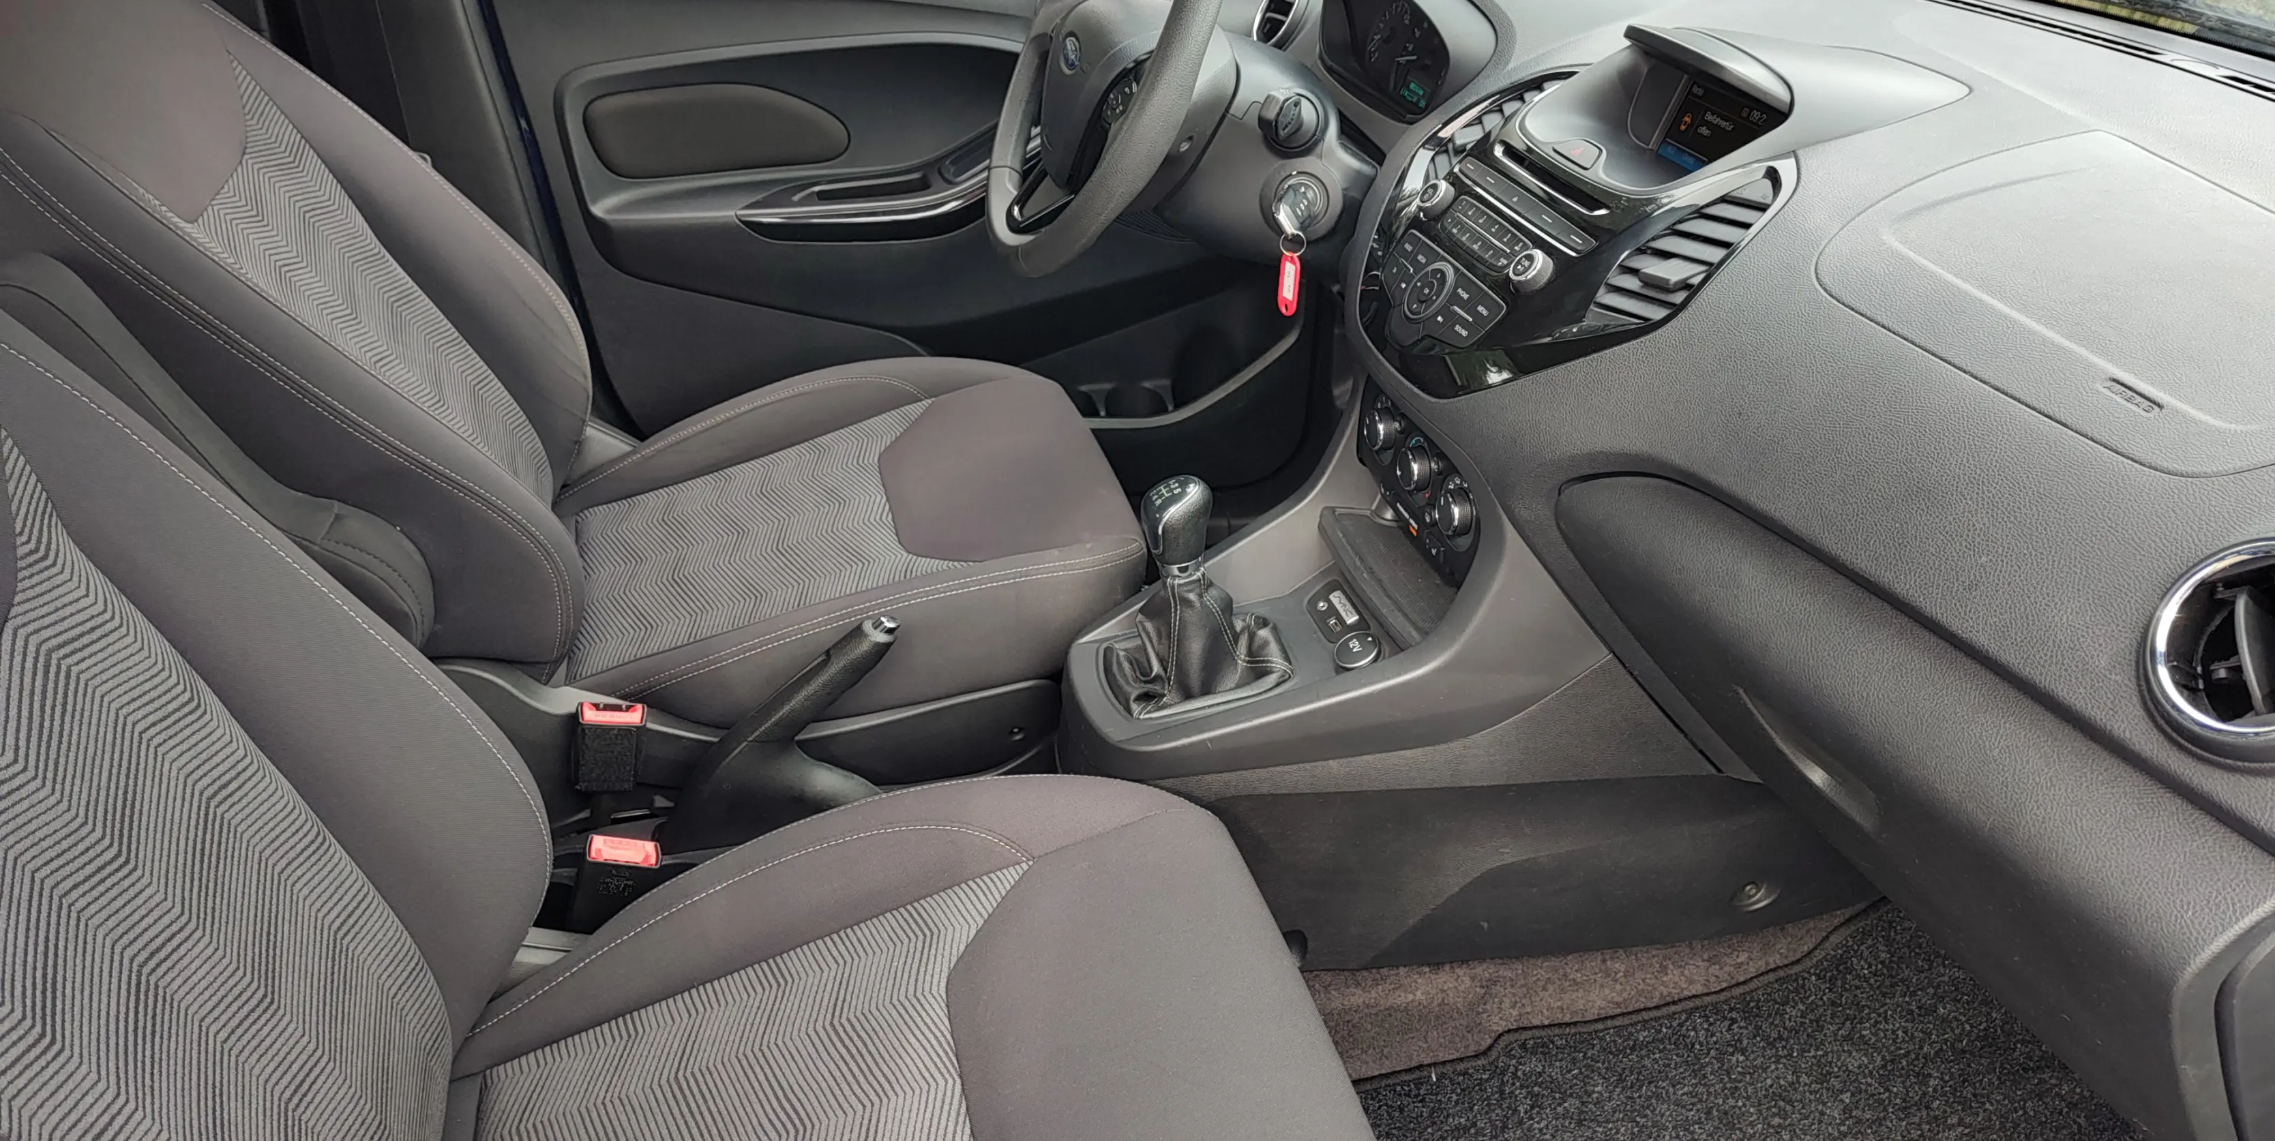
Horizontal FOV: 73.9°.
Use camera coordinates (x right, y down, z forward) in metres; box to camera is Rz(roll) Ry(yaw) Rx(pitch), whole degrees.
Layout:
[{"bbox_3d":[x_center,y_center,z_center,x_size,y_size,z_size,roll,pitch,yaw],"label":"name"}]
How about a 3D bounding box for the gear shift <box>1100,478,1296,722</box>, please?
[{"bbox_3d":[0.036,0.003,1.103,0.130,0.168,0.098,-15,36,-10],"label":"gear shift"}]

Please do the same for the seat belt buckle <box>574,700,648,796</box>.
[{"bbox_3d":[-0.390,0.133,1.119,0.047,0.063,0.027,3,30,-20],"label":"seat belt buckle"}]

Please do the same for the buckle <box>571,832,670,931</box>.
[{"bbox_3d":[-0.351,0.216,1.017,0.046,0.068,0.026,11,27,-21],"label":"buckle"}]

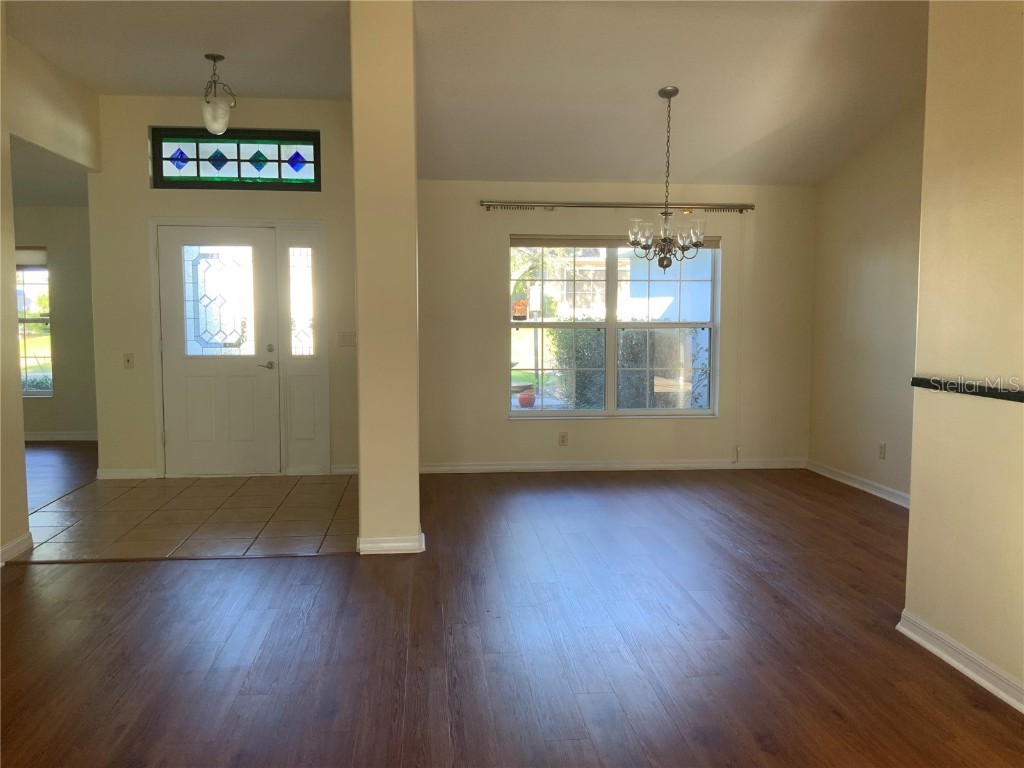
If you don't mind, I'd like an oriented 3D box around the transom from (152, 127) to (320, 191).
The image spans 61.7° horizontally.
[{"bbox_3d":[-2.192,-1.793,6.888,1.300,0.470,0.080,0,5,-6],"label":"transom"}]

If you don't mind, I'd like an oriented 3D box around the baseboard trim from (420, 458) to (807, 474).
[{"bbox_3d":[0.919,0.705,7.374,3.390,0.095,0.020,0,5,-6],"label":"baseboard trim"}]

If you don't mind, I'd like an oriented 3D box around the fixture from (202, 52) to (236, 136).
[{"bbox_3d":[-1.958,-1.922,5.713,0.224,0.510,0.224,0,5,-6],"label":"fixture"}]

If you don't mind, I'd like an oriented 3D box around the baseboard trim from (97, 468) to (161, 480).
[{"bbox_3d":[-3.125,0.734,6.963,0.470,0.090,0.020,0,5,-6],"label":"baseboard trim"}]

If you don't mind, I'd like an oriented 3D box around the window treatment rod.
[{"bbox_3d":[0.899,-1.473,7.140,2.313,0.065,0.080,0,5,-6],"label":"window treatment rod"}]

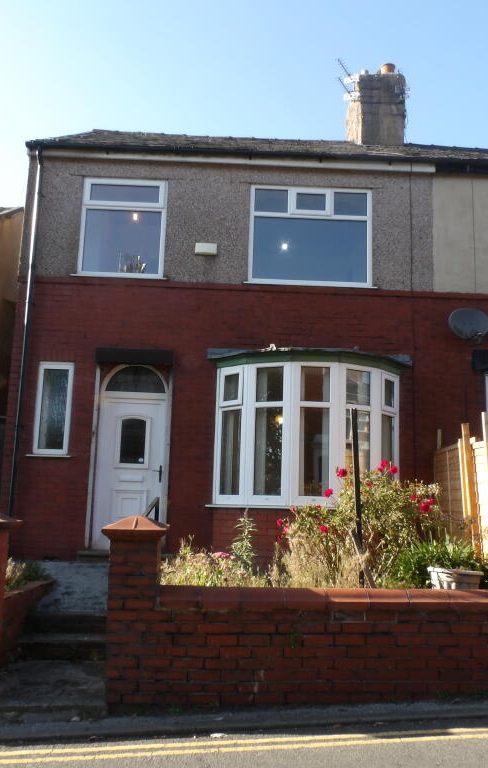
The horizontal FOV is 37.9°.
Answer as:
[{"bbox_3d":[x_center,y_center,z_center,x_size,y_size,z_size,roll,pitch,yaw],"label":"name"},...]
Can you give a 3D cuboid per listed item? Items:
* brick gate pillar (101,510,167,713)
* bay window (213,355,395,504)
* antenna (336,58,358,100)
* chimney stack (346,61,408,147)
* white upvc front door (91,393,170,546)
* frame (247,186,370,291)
[{"bbox_3d":[-0.817,1.649,5.255,0.464,1.329,0.460,2,-10,-1],"label":"brick gate pillar"},{"bbox_3d":[0.869,0.640,8.862,2.420,1.750,0.700,2,-9,-3],"label":"bay window"},{"bbox_3d":[1.959,-5.704,13.357,0.360,0.520,0.820,-4,-10,27],"label":"antenna"},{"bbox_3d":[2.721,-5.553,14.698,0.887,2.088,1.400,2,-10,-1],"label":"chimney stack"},{"bbox_3d":[-1.476,1.120,9.311,0.955,2.023,0.100,2,-10,-1],"label":"white upvc front door"},{"bbox_3d":[0.930,-2.050,9.846,1.695,1.423,0.120,2,-10,-1],"label":"frame"}]

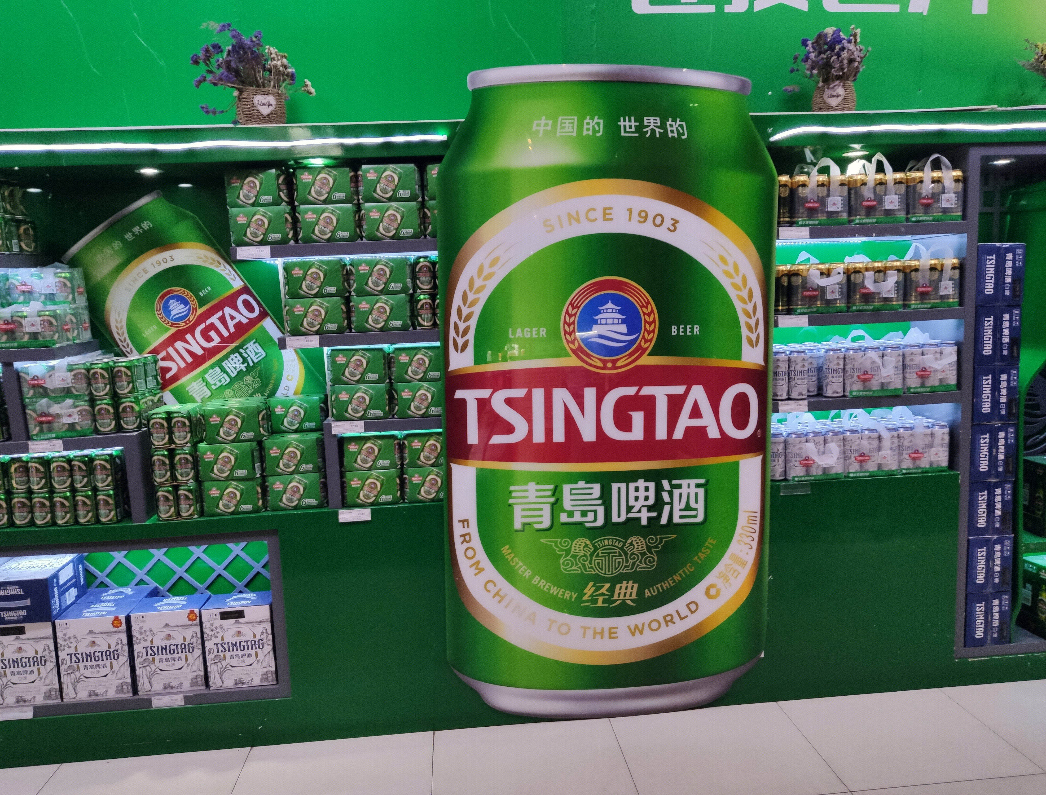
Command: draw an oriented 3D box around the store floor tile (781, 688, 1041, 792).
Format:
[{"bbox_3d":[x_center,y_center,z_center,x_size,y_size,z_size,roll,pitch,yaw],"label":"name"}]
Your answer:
[{"bbox_3d":[1.230,1.105,2.598,0.605,0.012,0.533,-3,7,-5],"label":"store floor tile"}]

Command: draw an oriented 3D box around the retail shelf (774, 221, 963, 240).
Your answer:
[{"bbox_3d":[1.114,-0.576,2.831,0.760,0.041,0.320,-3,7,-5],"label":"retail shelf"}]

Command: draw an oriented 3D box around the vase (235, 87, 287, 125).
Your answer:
[{"bbox_3d":[-0.828,-0.910,2.521,0.152,0.126,0.120,-5,7,-19],"label":"vase"}]

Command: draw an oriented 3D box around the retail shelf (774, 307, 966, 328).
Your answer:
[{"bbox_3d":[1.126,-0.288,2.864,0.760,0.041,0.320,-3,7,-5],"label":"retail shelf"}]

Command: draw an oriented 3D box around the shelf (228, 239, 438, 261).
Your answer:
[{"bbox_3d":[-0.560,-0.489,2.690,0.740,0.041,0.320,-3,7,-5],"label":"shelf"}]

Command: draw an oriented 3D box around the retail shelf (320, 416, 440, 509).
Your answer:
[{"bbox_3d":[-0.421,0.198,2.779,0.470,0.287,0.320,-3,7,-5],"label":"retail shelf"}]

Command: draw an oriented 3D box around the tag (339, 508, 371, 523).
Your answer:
[{"bbox_3d":[-0.553,0.391,2.624,0.103,0.038,0.003,-3,7,-5],"label":"tag"}]

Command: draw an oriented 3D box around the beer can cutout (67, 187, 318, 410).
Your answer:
[{"bbox_3d":[-1.122,-0.212,2.774,0.515,0.966,0.070,-38,8,0],"label":"beer can cutout"}]

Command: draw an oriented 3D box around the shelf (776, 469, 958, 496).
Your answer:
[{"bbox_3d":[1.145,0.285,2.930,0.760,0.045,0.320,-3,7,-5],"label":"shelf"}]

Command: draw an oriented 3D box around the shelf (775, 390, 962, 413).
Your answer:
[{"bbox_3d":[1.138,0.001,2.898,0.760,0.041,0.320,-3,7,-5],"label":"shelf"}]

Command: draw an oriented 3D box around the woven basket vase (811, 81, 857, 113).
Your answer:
[{"bbox_3d":[1.048,-0.999,2.681,0.138,0.112,0.128,-1,7,13],"label":"woven basket vase"}]

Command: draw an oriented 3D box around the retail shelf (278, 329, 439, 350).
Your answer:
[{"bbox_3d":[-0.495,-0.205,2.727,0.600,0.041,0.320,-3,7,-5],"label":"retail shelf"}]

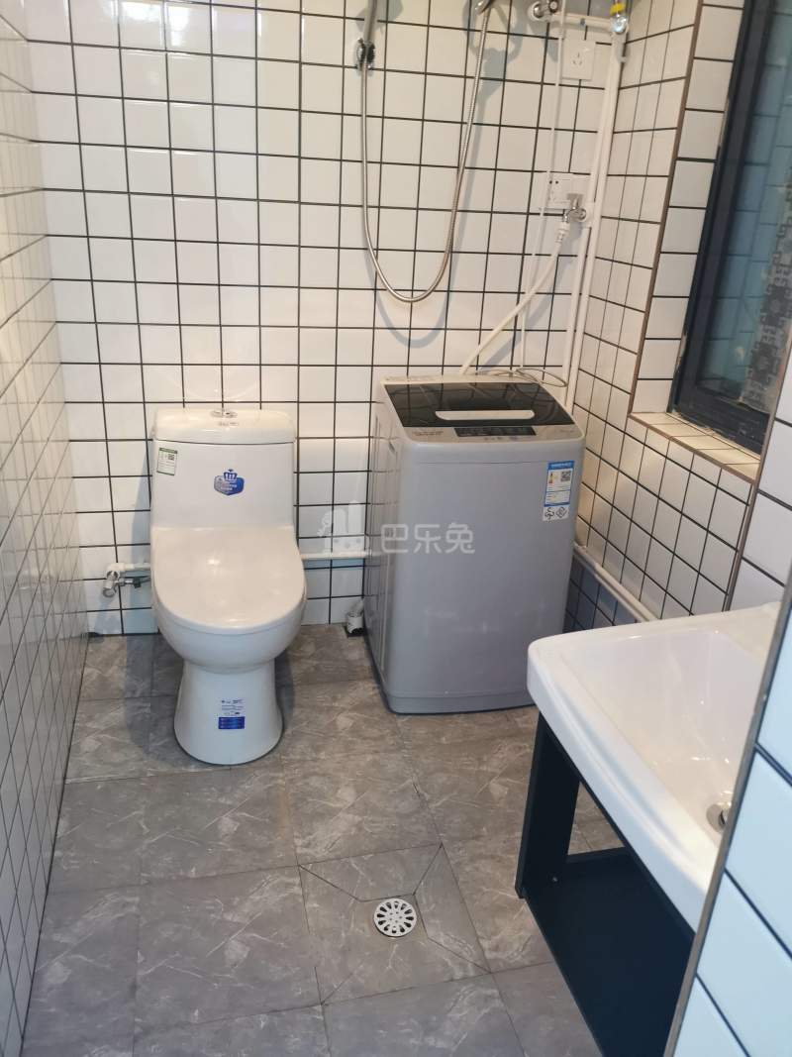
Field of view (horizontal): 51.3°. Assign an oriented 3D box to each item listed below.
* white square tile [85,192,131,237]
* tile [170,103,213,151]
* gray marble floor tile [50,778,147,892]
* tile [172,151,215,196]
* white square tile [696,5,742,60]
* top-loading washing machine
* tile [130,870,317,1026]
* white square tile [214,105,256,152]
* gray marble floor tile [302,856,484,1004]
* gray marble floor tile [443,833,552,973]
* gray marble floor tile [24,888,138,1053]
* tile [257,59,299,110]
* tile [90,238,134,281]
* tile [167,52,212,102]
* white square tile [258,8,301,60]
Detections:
[{"bbox_3d":[-0.678,-0.739,1.950,0.098,0.098,0.009,-2,24,-13],"label":"white square tile"},{"bbox_3d":[-0.484,-0.954,1.965,0.100,0.100,0.008,-2,24,-13],"label":"tile"},{"bbox_3d":[-0.610,0.631,1.707,0.169,0.010,0.300,-2,25,-14],"label":"gray marble floor tile"},{"bbox_3d":[-0.490,-0.860,2.005,0.100,0.100,0.008,-2,24,-13],"label":"tile"},{"bbox_3d":[0.711,-1.091,1.820,0.100,0.100,0.008,-2,24,-13],"label":"white square tile"},{"bbox_3d":[0.176,0.037,2.150,0.438,0.779,0.426,-2,24,-13],"label":"top-loading washing machine"},{"bbox_3d":[-0.304,0.735,1.468,0.300,0.010,0.300,-2,24,-12],"label":"tile"},{"bbox_3d":[-0.384,-0.958,1.987,0.100,0.100,0.008,-2,24,-13],"label":"white square tile"},{"bbox_3d":[-0.012,0.724,1.533,0.300,0.010,0.300,-2,24,-12],"label":"gray marble floor tile"},{"bbox_3d":[0.281,0.713,1.598,0.300,0.010,0.300,-2,24,-12],"label":"gray marble floor tile"},{"bbox_3d":[-0.539,0.757,1.440,0.168,0.010,0.300,-2,25,-14],"label":"gray marble floor tile"},{"bbox_3d":[-0.274,-1.035,1.929,0.099,0.099,0.009,-2,23,-13],"label":"tile"},{"bbox_3d":[-0.686,-0.649,1.996,0.099,0.099,0.009,-2,23,-13],"label":"tile"},{"bbox_3d":[-0.479,-1.049,1.924,0.100,0.100,0.008,-2,24,-13],"label":"tile"},{"bbox_3d":[-0.268,-1.123,1.881,0.098,0.098,0.009,-2,24,-13],"label":"white square tile"}]

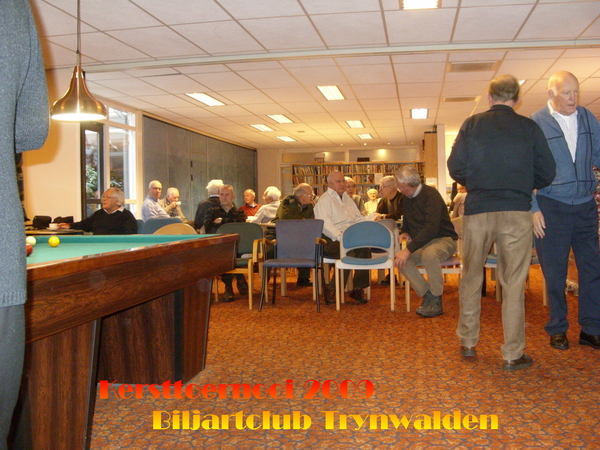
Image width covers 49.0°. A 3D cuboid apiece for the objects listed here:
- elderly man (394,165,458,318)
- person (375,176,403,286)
[{"bbox_3d":[1.145,0.128,5.970,0.720,1.310,0.600,-2,2,-34],"label":"elderly man"},{"bbox_3d":[1.179,0.074,8.050,0.640,1.320,0.520,-1,2,-9],"label":"person"}]

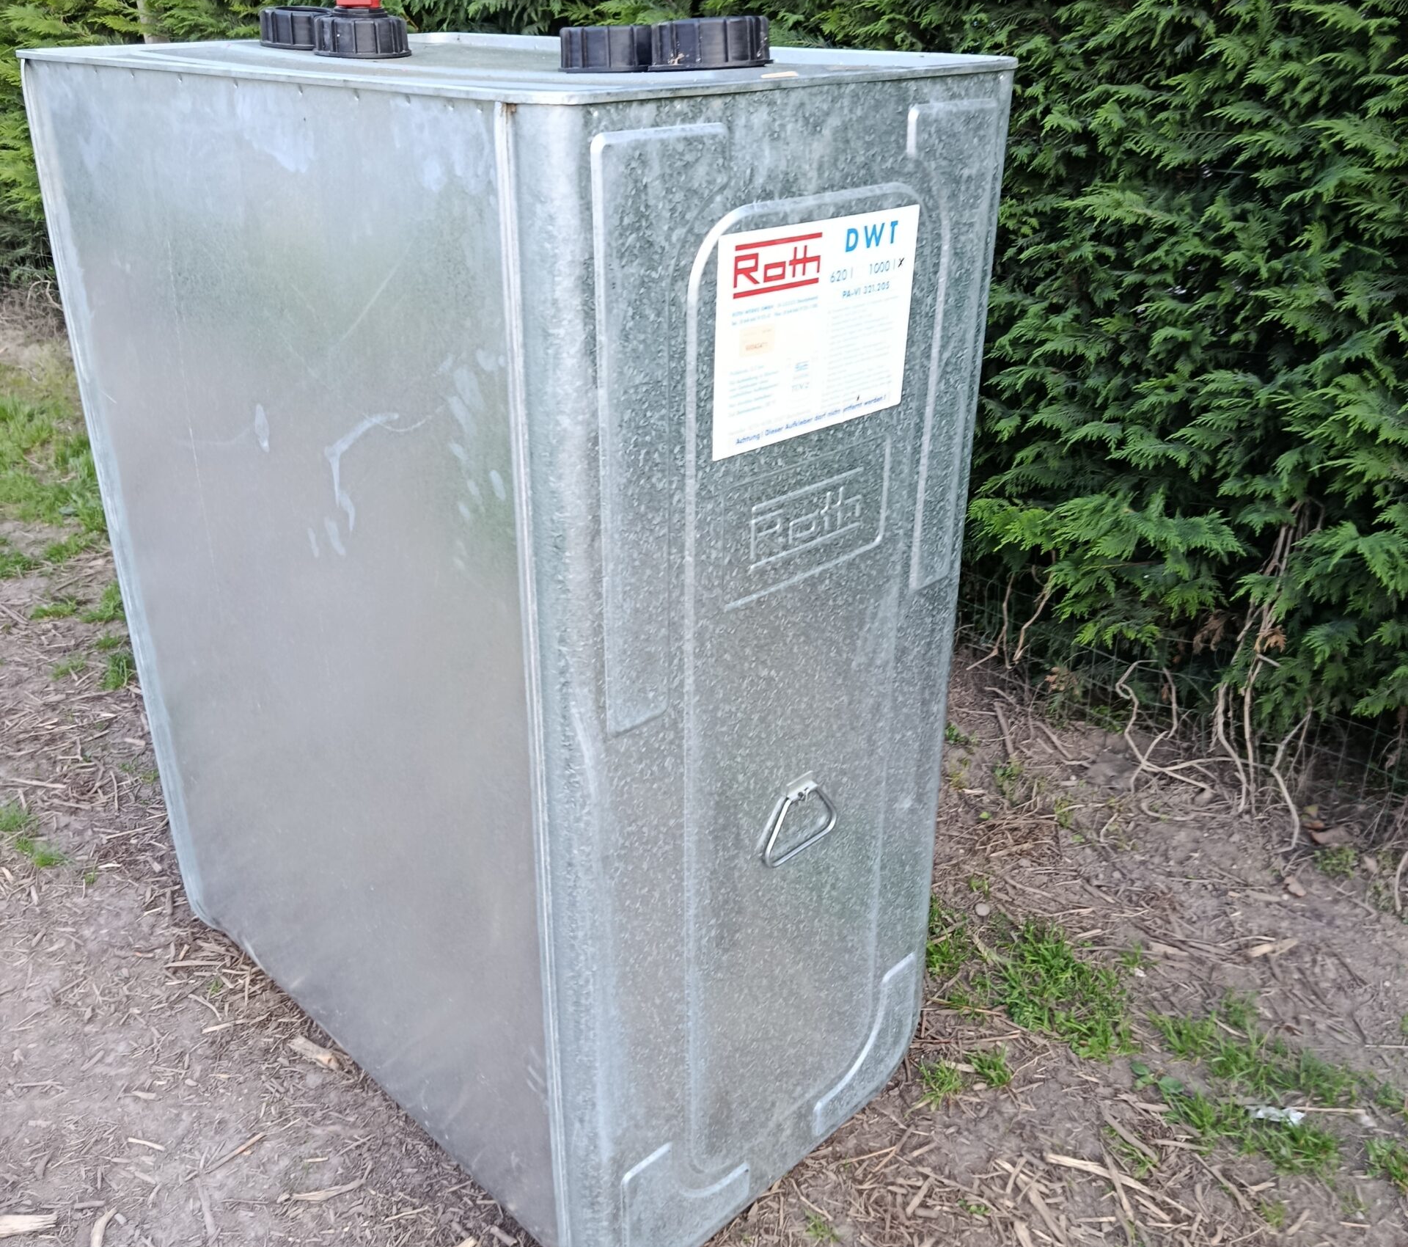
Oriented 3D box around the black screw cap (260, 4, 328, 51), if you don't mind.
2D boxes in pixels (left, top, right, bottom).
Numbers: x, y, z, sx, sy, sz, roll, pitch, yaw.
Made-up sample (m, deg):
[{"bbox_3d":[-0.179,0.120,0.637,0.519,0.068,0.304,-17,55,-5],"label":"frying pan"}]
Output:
[{"bbox_3d":[-0.577,-0.854,1.869,0.126,0.050,0.126,-7,26,-14],"label":"black screw cap"}]

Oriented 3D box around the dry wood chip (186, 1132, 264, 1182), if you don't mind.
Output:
[{"bbox_3d":[-0.701,0.782,1.907,0.118,0.006,0.008,-23,34,-40],"label":"dry wood chip"}]

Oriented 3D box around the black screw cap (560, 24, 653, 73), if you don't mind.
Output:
[{"bbox_3d":[-0.106,-0.648,1.469,0.126,0.045,0.126,-2,25,-3],"label":"black screw cap"}]

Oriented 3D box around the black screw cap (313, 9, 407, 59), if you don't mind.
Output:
[{"bbox_3d":[-0.453,-0.786,1.730,0.126,0.058,0.126,-6,26,-12],"label":"black screw cap"}]

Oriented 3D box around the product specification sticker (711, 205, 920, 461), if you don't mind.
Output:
[{"bbox_3d":[0.121,-0.305,1.350,0.002,0.219,0.306,23,34,39],"label":"product specification sticker"}]

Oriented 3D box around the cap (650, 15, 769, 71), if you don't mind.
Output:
[{"bbox_3d":[0.008,-0.601,1.347,0.126,0.043,0.126,-3,25,2],"label":"cap"}]

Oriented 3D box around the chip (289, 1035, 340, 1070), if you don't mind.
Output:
[{"bbox_3d":[-0.621,0.690,2.090,0.103,0.016,0.022,14,29,27],"label":"chip"}]

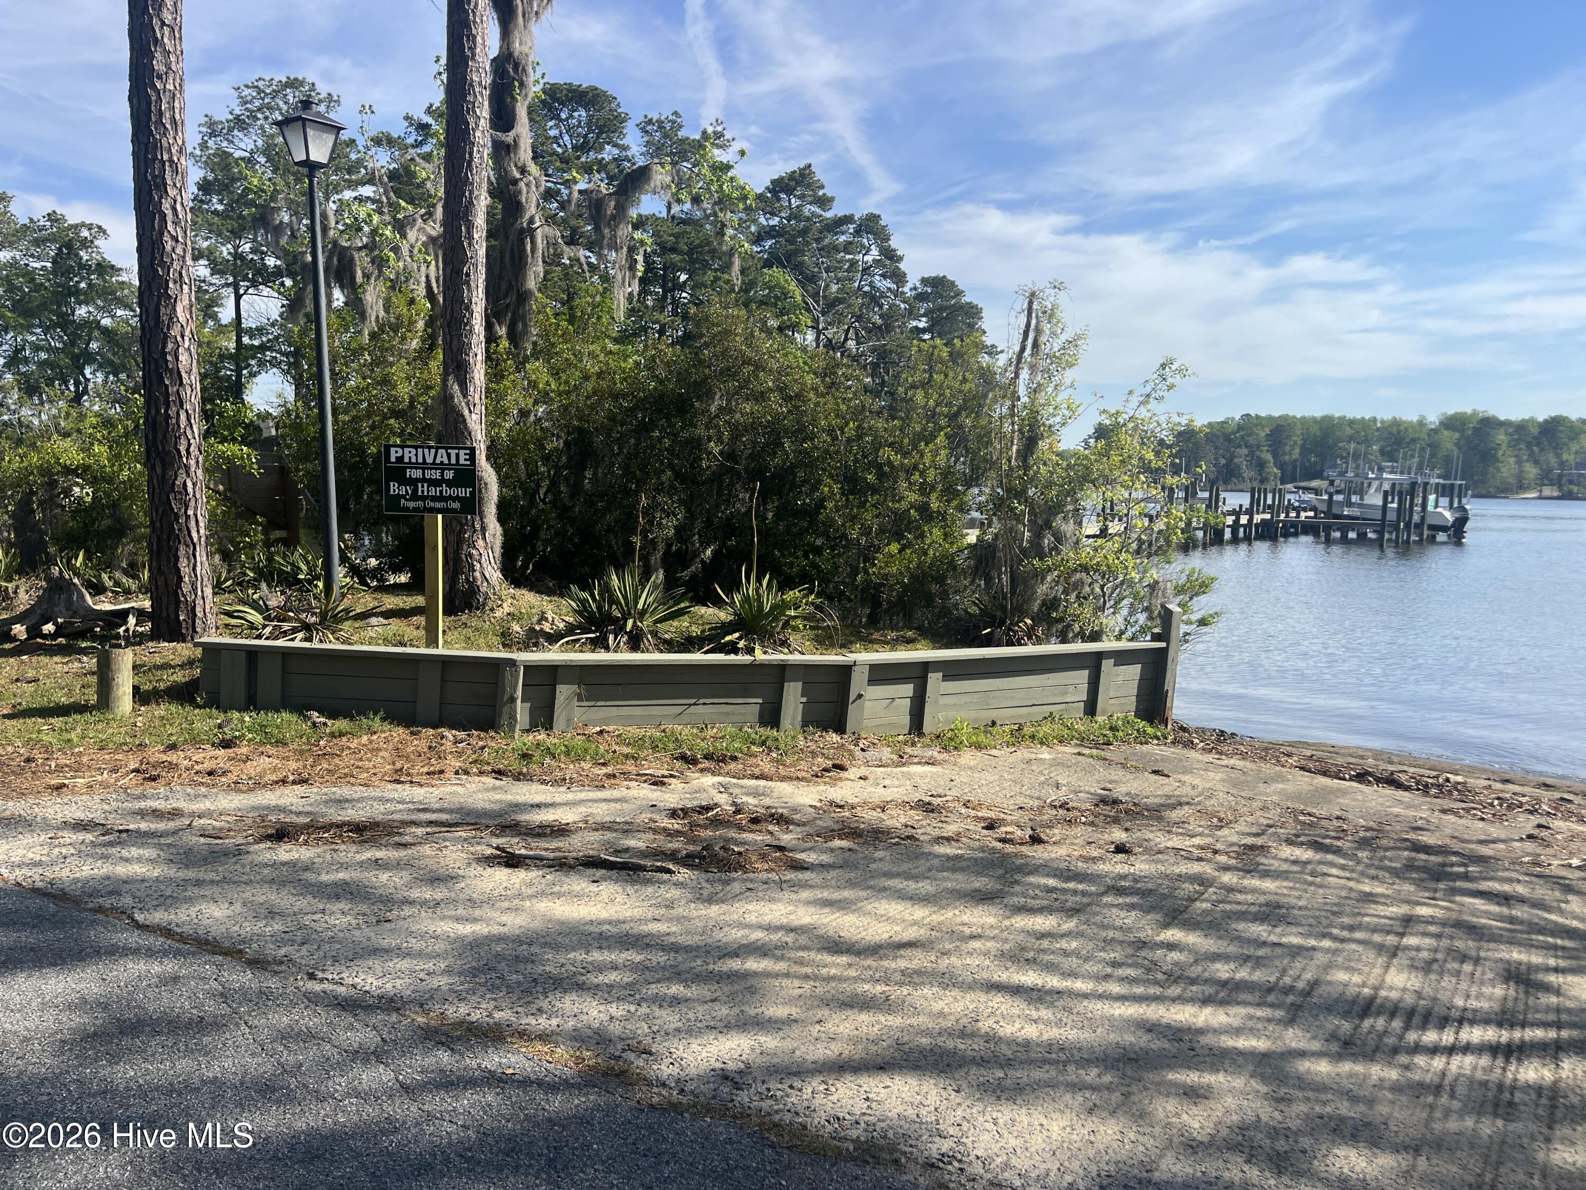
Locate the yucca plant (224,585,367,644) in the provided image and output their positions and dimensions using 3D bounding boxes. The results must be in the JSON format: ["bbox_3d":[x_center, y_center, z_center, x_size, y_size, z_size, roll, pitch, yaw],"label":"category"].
[{"bbox_3d":[-3.636,0.061,8.692,1.020,0.420,0.900,-1,6,-23],"label":"yucca plant"}]

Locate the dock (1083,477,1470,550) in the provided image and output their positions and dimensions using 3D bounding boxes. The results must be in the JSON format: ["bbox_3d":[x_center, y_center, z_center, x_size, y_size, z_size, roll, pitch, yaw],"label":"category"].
[{"bbox_3d":[23.411,-3.861,54.394,8.730,3.200,34.920,5,7,34],"label":"dock"}]

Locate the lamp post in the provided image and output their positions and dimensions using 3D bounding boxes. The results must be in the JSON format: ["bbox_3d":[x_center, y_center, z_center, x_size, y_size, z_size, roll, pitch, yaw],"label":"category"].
[{"bbox_3d":[-3.944,-1.987,9.977,0.440,4.180,0.440,3,7,26],"label":"lamp post"}]

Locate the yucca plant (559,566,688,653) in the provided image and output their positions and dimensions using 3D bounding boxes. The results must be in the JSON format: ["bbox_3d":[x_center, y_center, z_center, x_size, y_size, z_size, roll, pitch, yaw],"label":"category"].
[{"bbox_3d":[-1.174,0.067,8.300,0.920,0.580,0.900,0,6,-8],"label":"yucca plant"}]

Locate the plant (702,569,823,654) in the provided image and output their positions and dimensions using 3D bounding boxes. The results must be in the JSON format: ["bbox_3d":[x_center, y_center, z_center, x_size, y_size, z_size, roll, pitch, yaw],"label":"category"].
[{"bbox_3d":[-0.217,0.100,8.152,0.810,0.580,0.850,1,6,-2],"label":"plant"}]

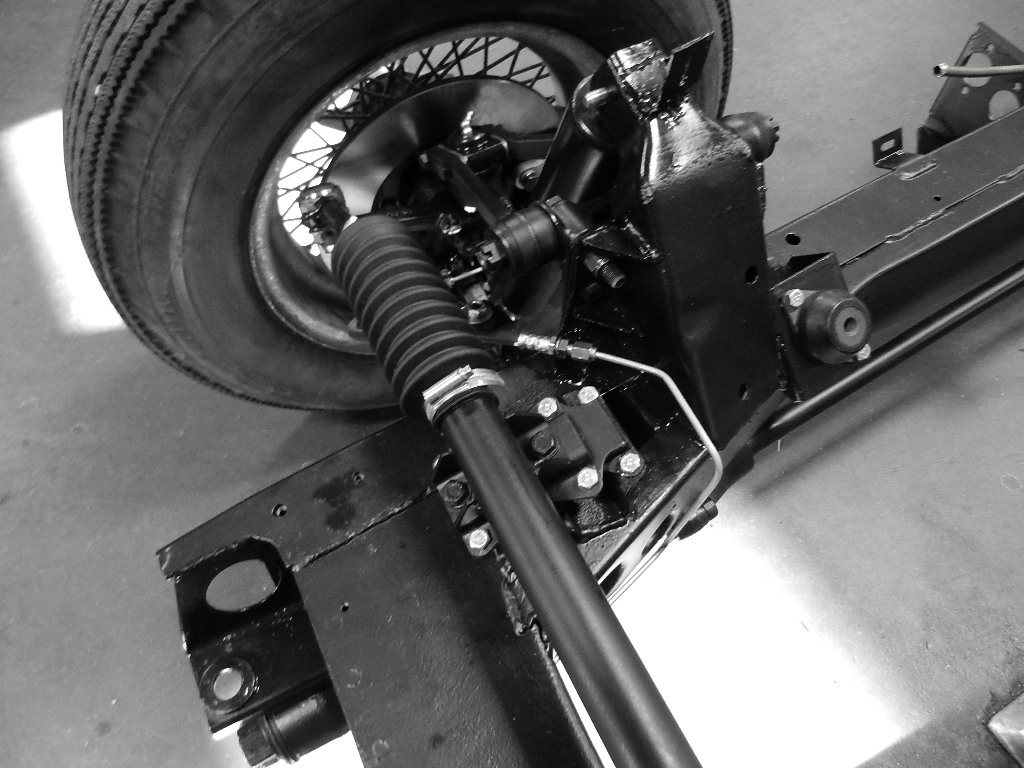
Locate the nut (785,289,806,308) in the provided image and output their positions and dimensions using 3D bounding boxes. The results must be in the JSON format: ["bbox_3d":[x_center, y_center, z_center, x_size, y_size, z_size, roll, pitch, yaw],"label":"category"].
[{"bbox_3d":[0.233,-0.070,0.610,0.014,0.008,0.014,-30,92,-7],"label":"nut"}]

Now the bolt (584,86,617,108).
[{"bbox_3d":[0.063,-0.205,0.530,0.025,0.011,0.011,-29,54,-1],"label":"bolt"}]

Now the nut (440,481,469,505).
[{"bbox_3d":[-0.041,0.079,0.530,0.017,0.010,0.017,-29,54,-1],"label":"nut"}]

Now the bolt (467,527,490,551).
[{"bbox_3d":[-0.023,0.110,0.525,0.015,0.008,0.015,-29,54,-1],"label":"bolt"}]

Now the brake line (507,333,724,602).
[{"bbox_3d":[0.066,0.038,0.553,0.122,0.076,0.207,-29,54,-1],"label":"brake line"}]

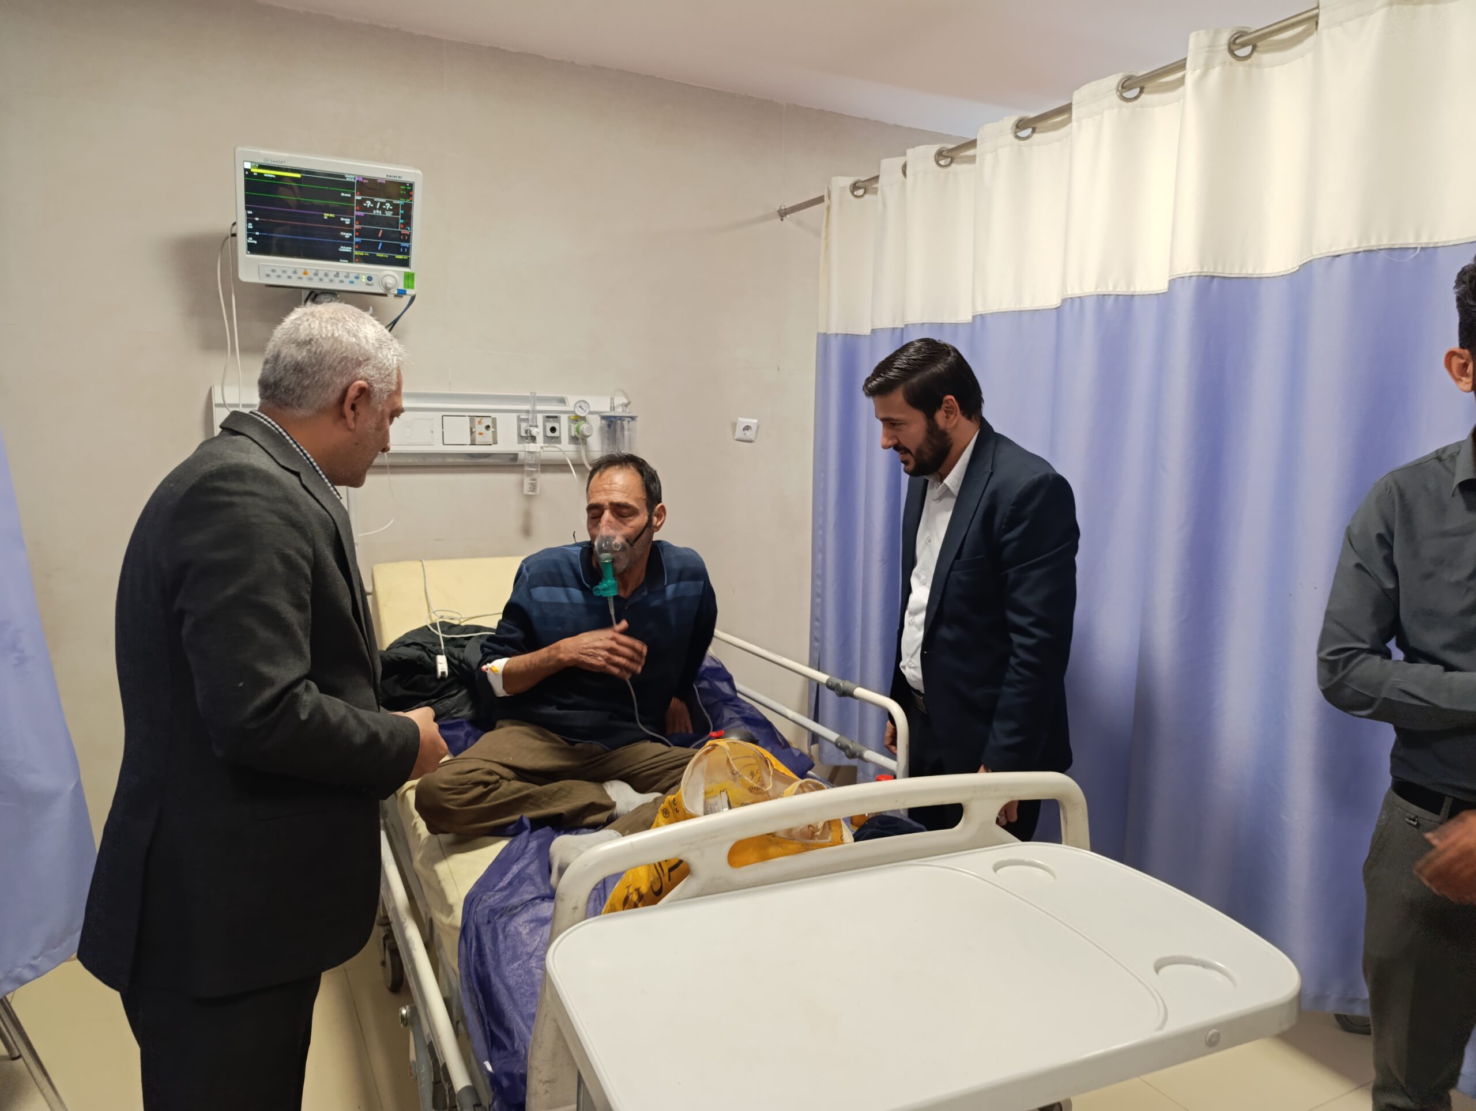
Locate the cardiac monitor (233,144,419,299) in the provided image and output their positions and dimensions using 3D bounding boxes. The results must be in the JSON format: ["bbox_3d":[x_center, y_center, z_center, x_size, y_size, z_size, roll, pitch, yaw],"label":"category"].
[{"bbox_3d":[-0.975,-0.797,2.335,0.396,0.297,0.140,-5,33,-31],"label":"cardiac monitor"}]

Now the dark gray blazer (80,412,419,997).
[{"bbox_3d":[-0.690,0.166,1.390,0.430,0.745,0.510,-5,9,-36],"label":"dark gray blazer"}]

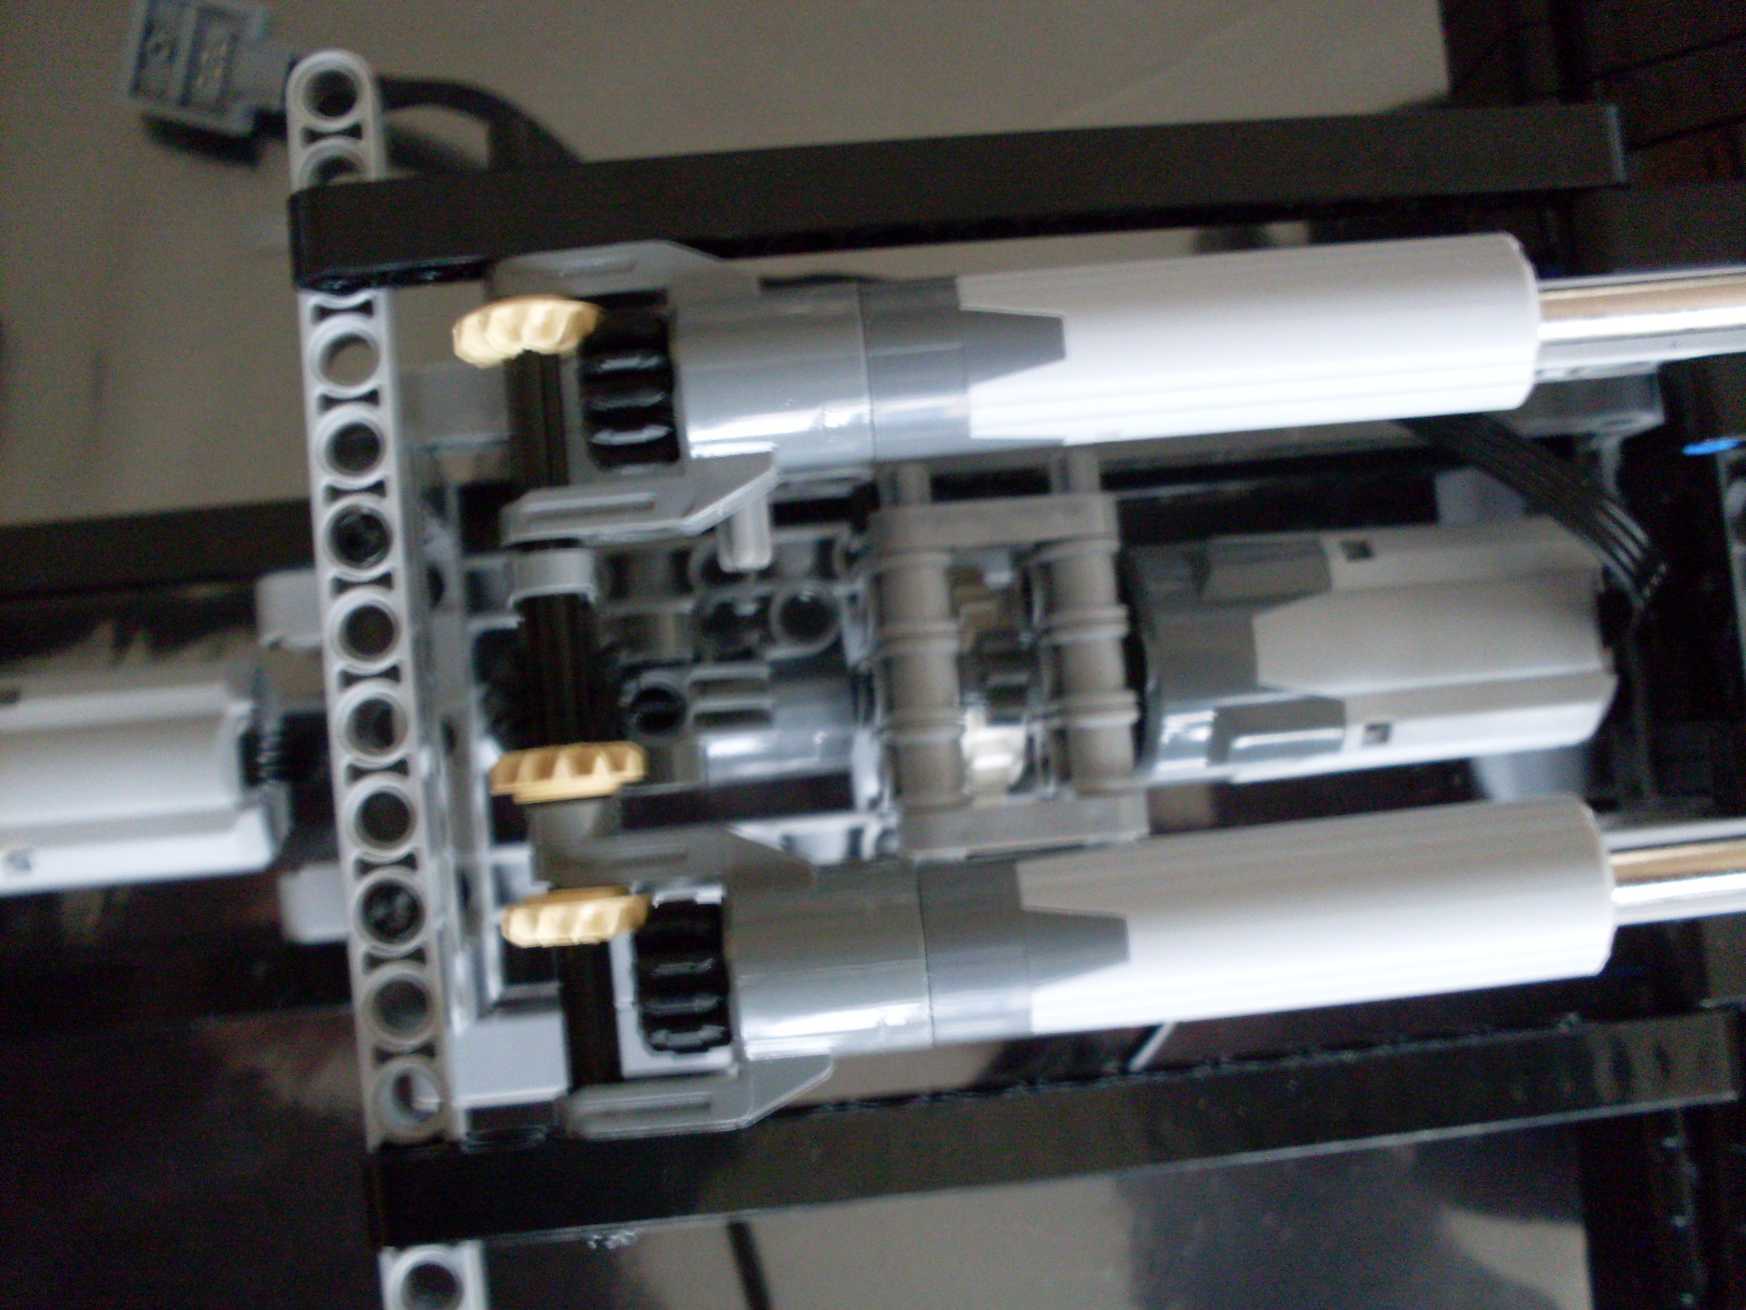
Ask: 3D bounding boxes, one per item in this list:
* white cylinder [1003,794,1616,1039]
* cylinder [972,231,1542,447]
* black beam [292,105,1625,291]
[{"bbox_3d":[0.035,0.021,0.156,0.046,0.015,0.015,-6,86,-2],"label":"white cylinder"},{"bbox_3d":[0.030,-0.026,0.161,0.046,0.015,0.015,-5,86,-2],"label":"cylinder"},{"bbox_3d":[0.009,-0.041,0.168,0.119,0.008,0.008,-5,86,-5],"label":"black beam"}]

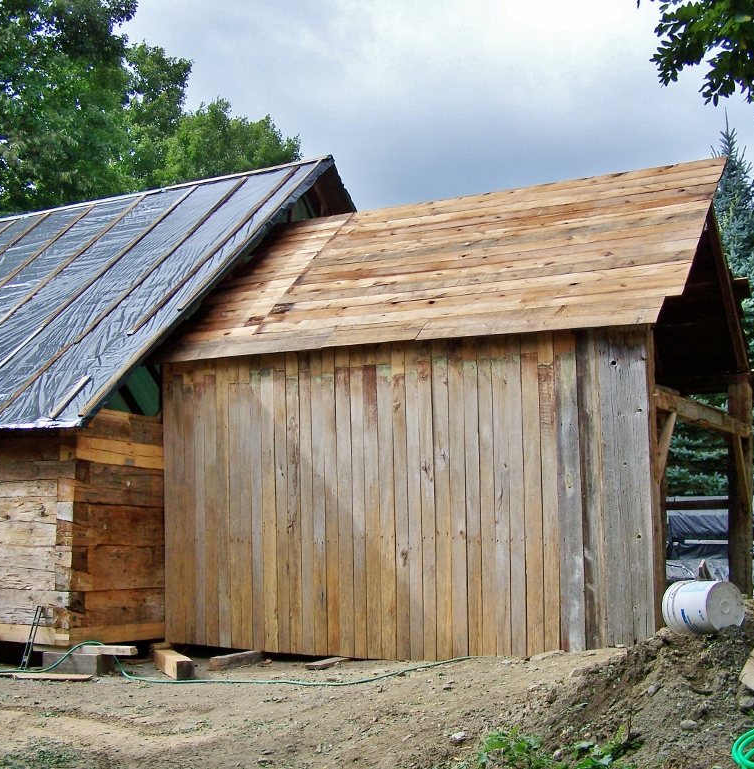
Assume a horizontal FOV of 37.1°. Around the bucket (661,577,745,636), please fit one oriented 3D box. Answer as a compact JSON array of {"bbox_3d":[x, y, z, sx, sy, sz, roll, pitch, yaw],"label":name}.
[{"bbox_3d":[1.790,1.215,6.130,0.305,0.305,0.365,4,-12,-22],"label":"bucket"}]

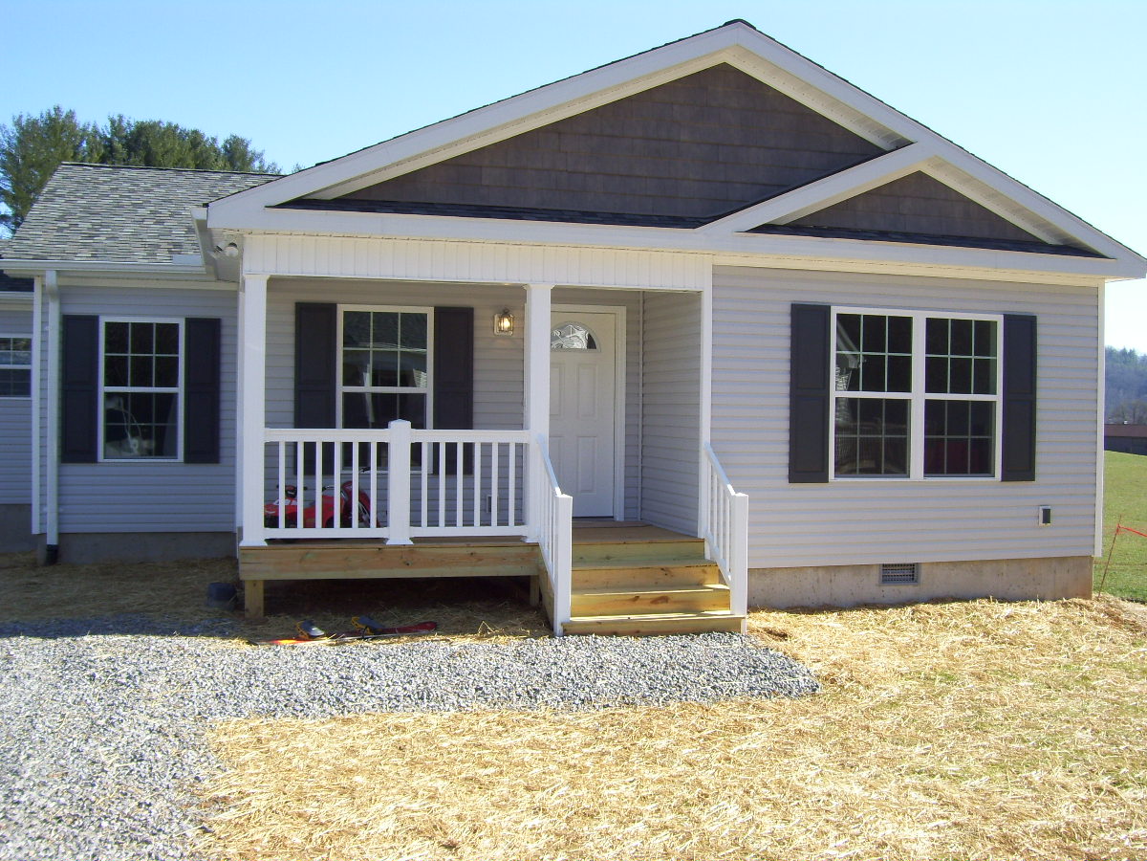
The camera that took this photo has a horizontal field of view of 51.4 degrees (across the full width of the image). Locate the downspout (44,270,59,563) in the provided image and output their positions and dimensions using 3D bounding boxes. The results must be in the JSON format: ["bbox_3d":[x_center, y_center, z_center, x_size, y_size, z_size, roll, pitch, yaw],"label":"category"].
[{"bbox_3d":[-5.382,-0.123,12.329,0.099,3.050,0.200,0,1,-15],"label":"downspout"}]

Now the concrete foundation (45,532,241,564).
[{"bbox_3d":[-4.633,1.248,12.809,2.013,0.345,0.240,0,1,-15],"label":"concrete foundation"}]

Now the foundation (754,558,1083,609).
[{"bbox_3d":[3.075,1.410,10.952,3.851,0.410,0.240,0,1,-15],"label":"foundation"}]

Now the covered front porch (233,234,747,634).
[{"bbox_3d":[-0.801,0.022,10.148,3.948,3.094,2.514,0,1,-15],"label":"covered front porch"}]

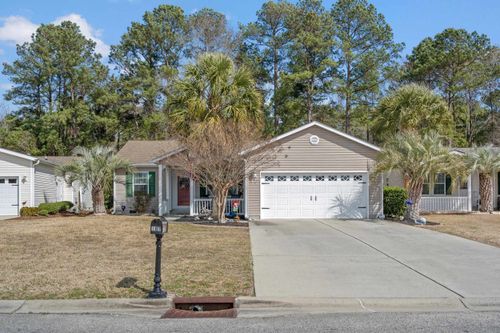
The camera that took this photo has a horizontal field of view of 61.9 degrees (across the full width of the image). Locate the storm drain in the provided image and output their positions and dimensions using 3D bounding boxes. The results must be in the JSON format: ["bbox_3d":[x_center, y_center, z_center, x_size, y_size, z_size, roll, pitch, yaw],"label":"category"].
[{"bbox_3d":[-0.710,2.090,6.150,1.050,0.190,0.620,0,-2,0],"label":"storm drain"}]

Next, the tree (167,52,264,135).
[{"bbox_3d":[-1.540,-1.360,18.800,4.200,7.400,4.100,0,-2,0],"label":"tree"}]

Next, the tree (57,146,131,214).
[{"bbox_3d":[-8.100,0.720,21.500,3.800,3.550,3.700,0,-2,0],"label":"tree"}]

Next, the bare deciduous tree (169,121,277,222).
[{"bbox_3d":[-1.170,0.220,17.700,4.500,4.300,4.300,0,-2,0],"label":"bare deciduous tree"}]

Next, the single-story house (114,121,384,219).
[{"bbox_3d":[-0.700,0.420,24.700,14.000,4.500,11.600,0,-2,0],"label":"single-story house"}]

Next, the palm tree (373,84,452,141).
[{"bbox_3d":[8.580,-0.900,22.200,4.300,6.800,4.200,0,-2,0],"label":"palm tree"}]

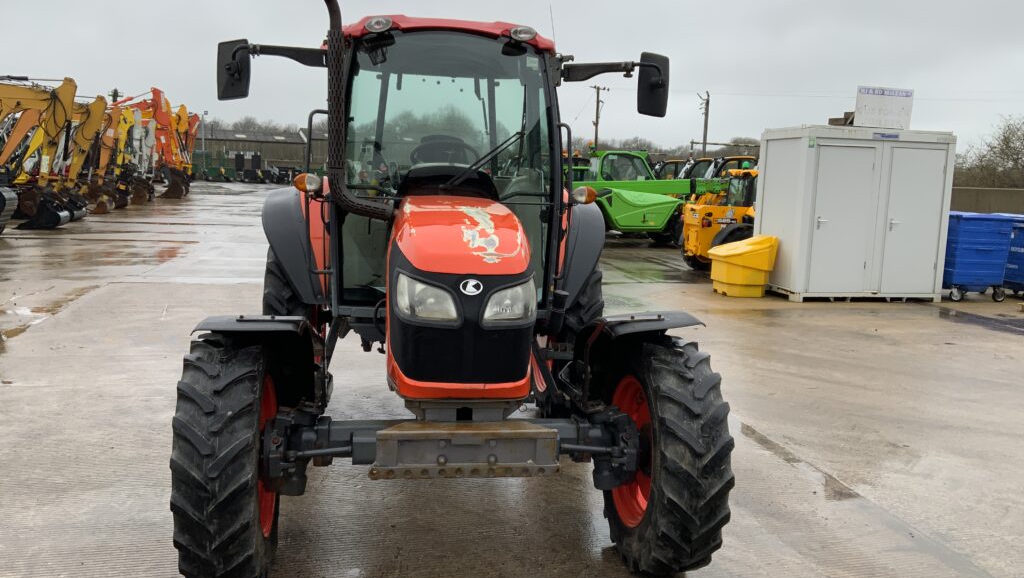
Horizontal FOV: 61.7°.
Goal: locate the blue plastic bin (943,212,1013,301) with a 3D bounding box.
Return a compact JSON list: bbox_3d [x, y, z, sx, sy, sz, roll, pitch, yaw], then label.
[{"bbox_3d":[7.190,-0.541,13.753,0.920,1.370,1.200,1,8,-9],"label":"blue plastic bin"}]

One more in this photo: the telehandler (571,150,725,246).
[{"bbox_3d":[3.280,-2.431,22.766,4.800,2.400,2.200,0,8,-12],"label":"telehandler"}]

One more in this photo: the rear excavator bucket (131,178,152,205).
[{"bbox_3d":[-14.968,-3.982,34.622,0.850,1.100,0.950,0,8,-11],"label":"rear excavator bucket"}]

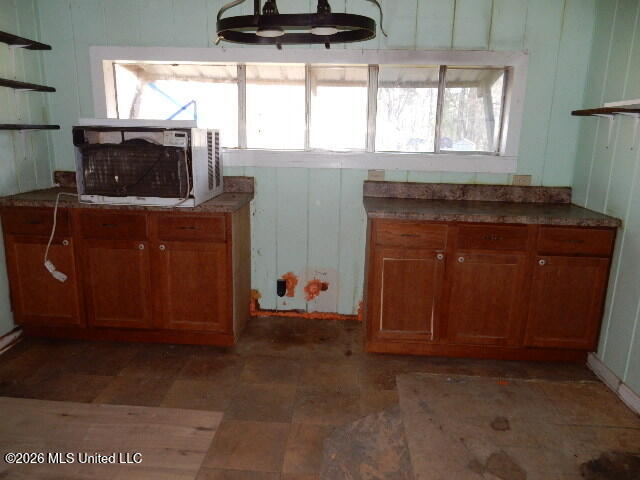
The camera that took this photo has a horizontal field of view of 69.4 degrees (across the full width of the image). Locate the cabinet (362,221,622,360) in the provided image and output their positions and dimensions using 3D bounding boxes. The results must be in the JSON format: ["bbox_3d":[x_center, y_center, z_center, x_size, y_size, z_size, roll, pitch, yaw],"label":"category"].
[{"bbox_3d":[0.999,0.253,3.053,1.377,0.876,0.600,2,13,3],"label":"cabinet"}]

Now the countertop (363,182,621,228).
[{"bbox_3d":[0.998,-0.242,2.919,1.413,0.148,0.635,2,13,3],"label":"countertop"}]

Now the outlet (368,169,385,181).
[{"bbox_3d":[0.400,-0.448,3.229,0.116,0.074,0.012,2,13,3],"label":"outlet"}]

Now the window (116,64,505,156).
[{"bbox_3d":[-0.103,-0.916,3.235,2.730,0.580,0.090,2,13,3],"label":"window"}]

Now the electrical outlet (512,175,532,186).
[{"bbox_3d":[1.389,-0.404,3.177,0.120,0.072,0.012,2,13,3],"label":"electrical outlet"}]

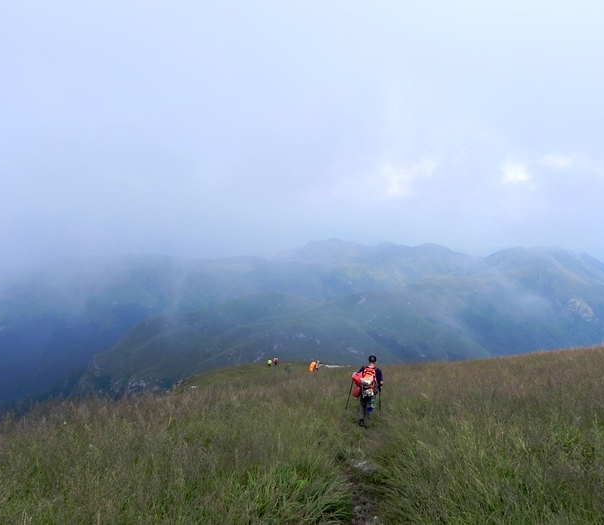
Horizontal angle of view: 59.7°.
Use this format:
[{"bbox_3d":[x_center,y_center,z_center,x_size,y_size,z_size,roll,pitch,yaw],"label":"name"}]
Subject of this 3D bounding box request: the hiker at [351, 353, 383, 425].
[{"bbox_3d":[1.581,3.031,12.500,0.720,1.710,0.630,0,2,-2],"label":"hiker"}]

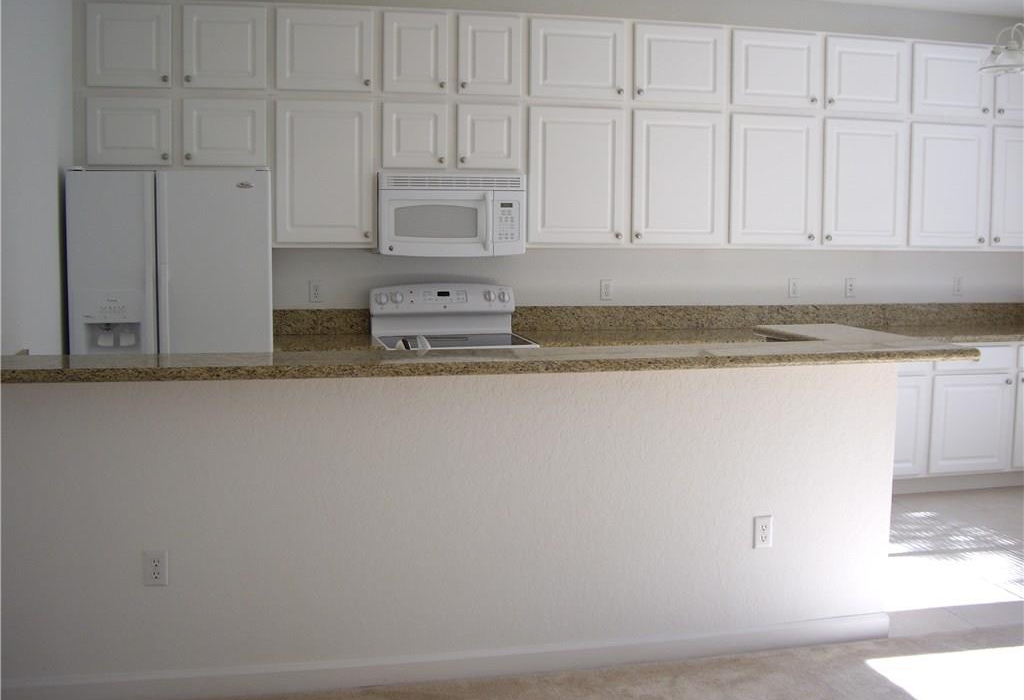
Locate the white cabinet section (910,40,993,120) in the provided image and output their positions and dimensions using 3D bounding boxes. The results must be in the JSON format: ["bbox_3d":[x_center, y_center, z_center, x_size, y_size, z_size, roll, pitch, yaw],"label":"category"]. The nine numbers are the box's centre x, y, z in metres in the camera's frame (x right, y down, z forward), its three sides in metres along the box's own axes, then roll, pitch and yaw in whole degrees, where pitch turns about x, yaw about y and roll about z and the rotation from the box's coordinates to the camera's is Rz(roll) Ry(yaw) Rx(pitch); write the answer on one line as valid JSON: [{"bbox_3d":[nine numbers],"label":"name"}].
[{"bbox_3d":[2.461,-1.540,6.464,0.527,0.429,0.310,-1,5,-13],"label":"white cabinet section"}]

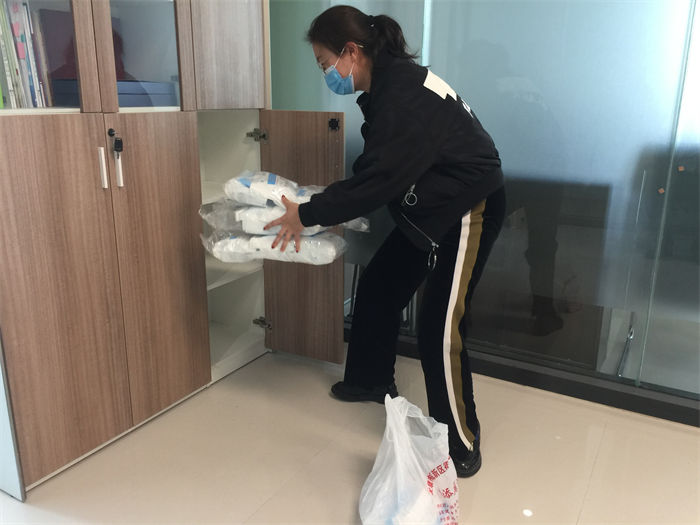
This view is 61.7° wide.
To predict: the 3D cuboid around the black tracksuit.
[{"bbox_3d":[0.166,-0.051,1.967,0.650,1.240,0.490,4,15,13],"label":"black tracksuit"}]

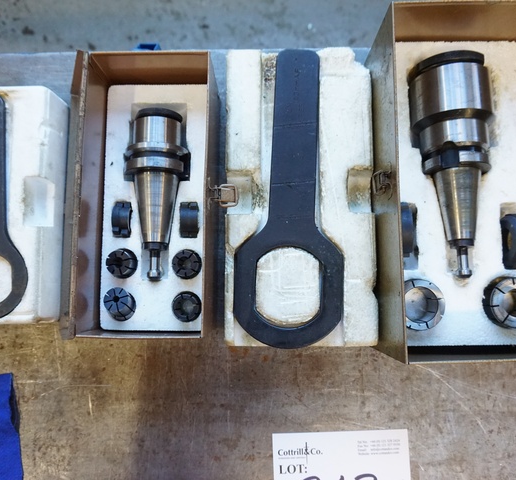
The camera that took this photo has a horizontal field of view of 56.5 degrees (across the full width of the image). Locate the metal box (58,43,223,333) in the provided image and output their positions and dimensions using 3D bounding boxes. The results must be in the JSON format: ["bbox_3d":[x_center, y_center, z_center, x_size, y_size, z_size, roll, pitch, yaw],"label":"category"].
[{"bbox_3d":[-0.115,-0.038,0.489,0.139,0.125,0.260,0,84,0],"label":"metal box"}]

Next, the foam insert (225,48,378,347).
[{"bbox_3d":[0.043,-0.045,0.519,0.150,0.064,0.307,0,84,0],"label":"foam insert"}]

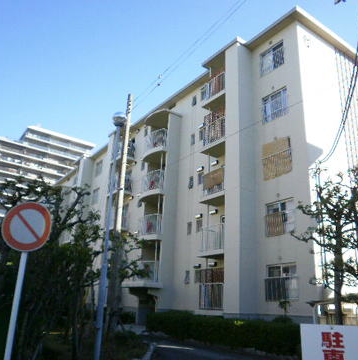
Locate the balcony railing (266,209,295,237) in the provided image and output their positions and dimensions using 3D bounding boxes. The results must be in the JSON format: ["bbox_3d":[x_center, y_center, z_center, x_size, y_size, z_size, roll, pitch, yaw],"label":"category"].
[{"bbox_3d":[4.220,1.830,15.005,0.200,0.900,1.570,15,-22,-33],"label":"balcony railing"}]

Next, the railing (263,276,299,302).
[{"bbox_3d":[3.966,4.244,14.009,0.180,0.820,1.600,16,-23,-33],"label":"railing"}]

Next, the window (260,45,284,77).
[{"bbox_3d":[4.596,-5.969,17.782,0.180,1.290,1.460,15,-22,-33],"label":"window"}]

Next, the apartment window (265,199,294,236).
[{"bbox_3d":[4.187,1.572,14.965,0.160,1.390,1.440,16,-23,-33],"label":"apartment window"}]

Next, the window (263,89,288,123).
[{"bbox_3d":[4.424,-3.430,16.687,0.200,1.360,1.390,16,-23,-33],"label":"window"}]

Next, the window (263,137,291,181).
[{"bbox_3d":[4.366,-0.900,15.959,0.240,1.630,1.560,15,-22,-33],"label":"window"}]

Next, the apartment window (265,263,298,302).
[{"bbox_3d":[4.032,4.008,14.158,0.160,1.370,1.500,16,-23,-33],"label":"apartment window"}]

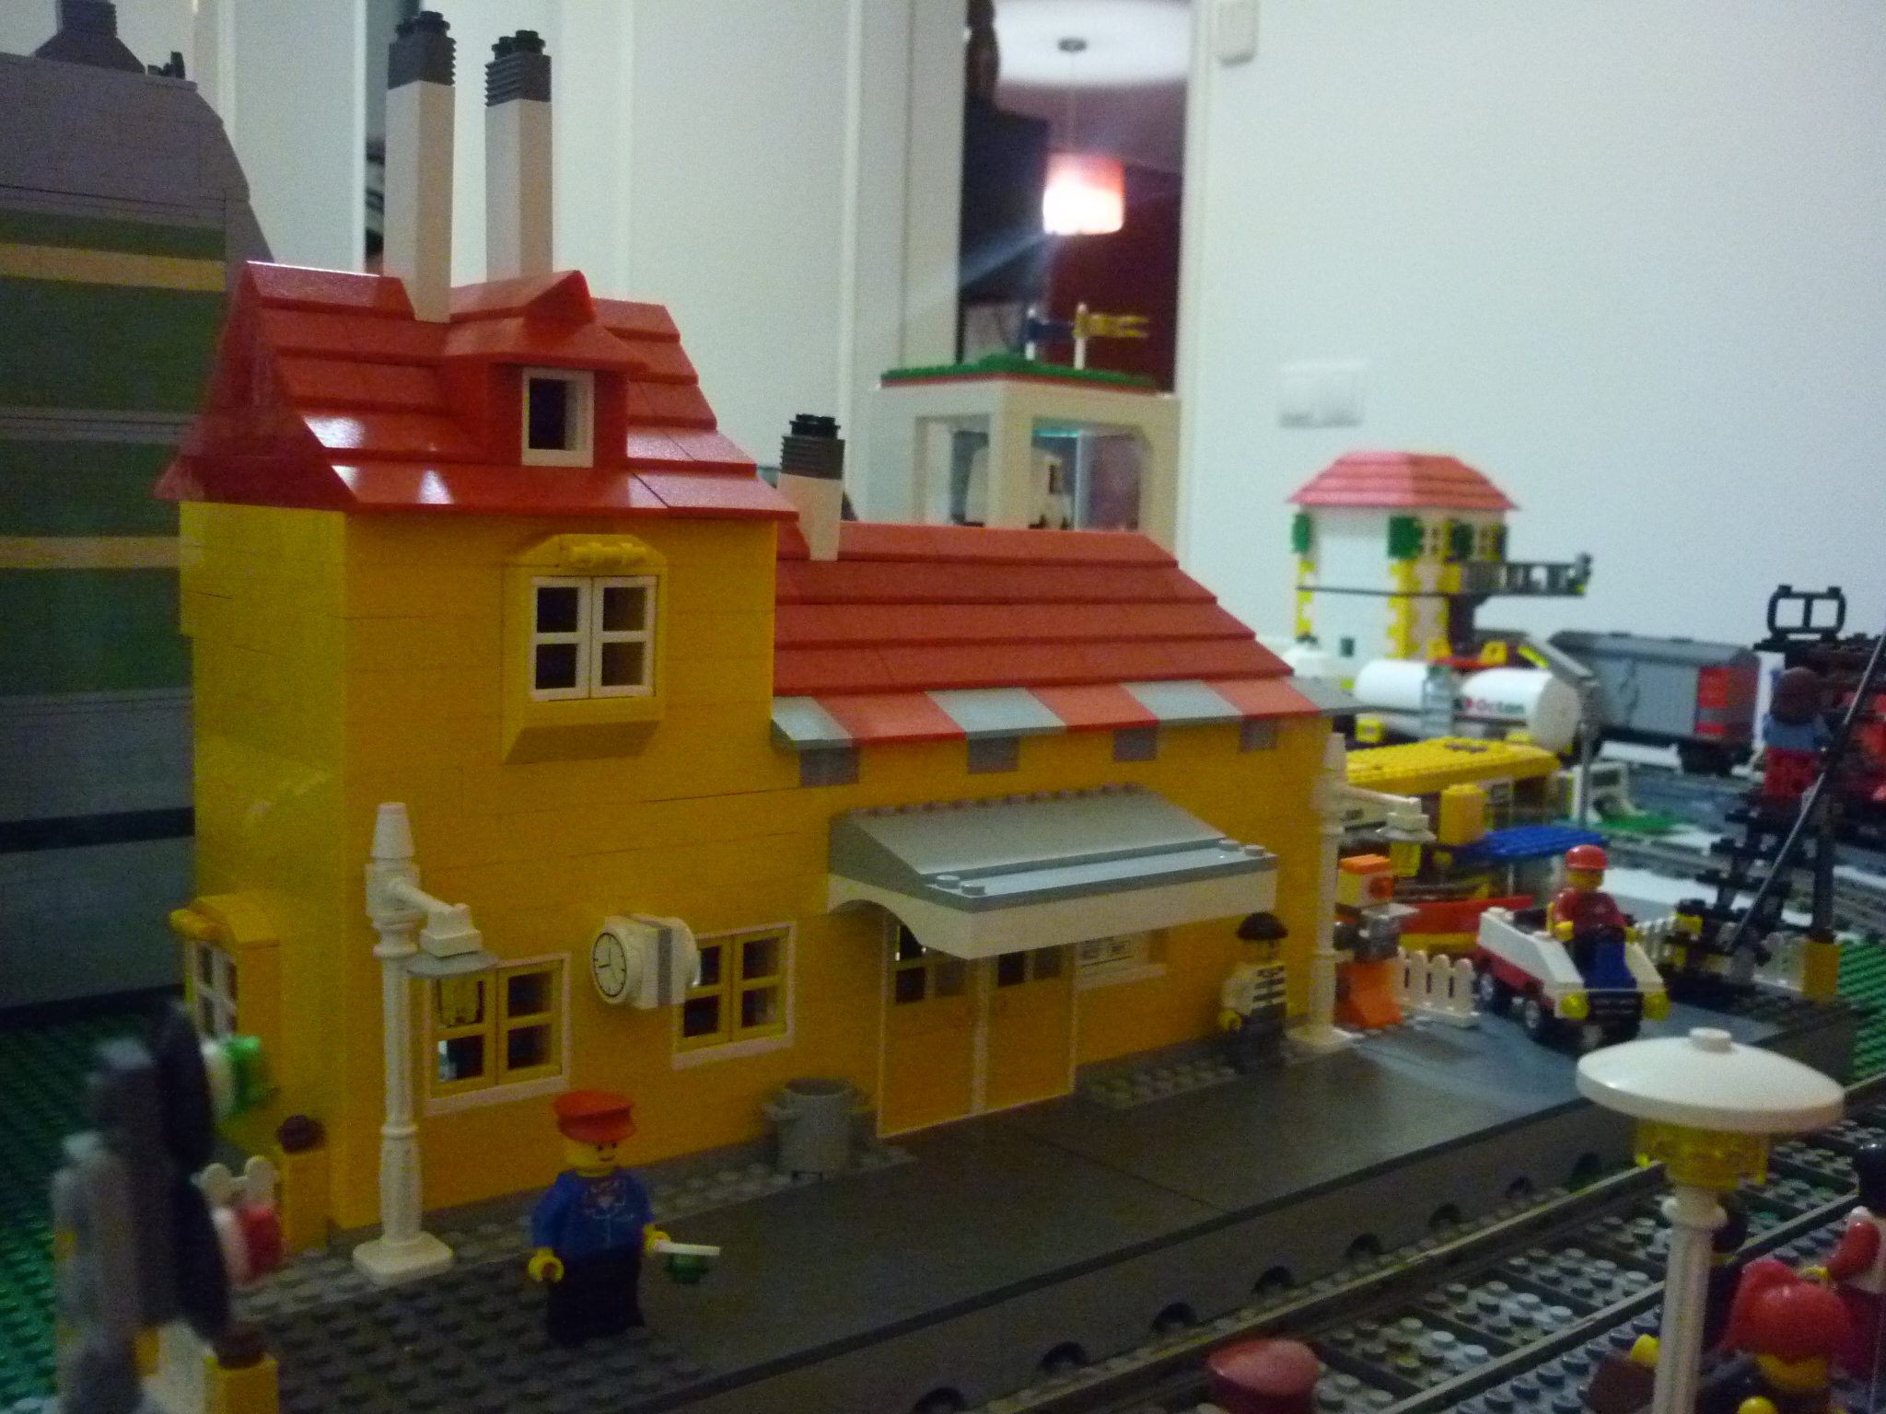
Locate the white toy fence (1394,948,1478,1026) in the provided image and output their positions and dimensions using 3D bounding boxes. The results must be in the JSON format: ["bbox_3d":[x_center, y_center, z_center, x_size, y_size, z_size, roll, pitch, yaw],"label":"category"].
[{"bbox_3d":[0.149,0.085,0.549,0.008,0.020,0.032,-3,8,-39],"label":"white toy fence"}]

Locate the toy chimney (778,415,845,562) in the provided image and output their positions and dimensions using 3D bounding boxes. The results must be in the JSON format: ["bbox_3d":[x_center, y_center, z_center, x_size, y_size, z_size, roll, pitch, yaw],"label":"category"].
[{"bbox_3d":[-0.034,-0.056,0.460,0.008,0.035,0.016,-3,8,-39],"label":"toy chimney"}]

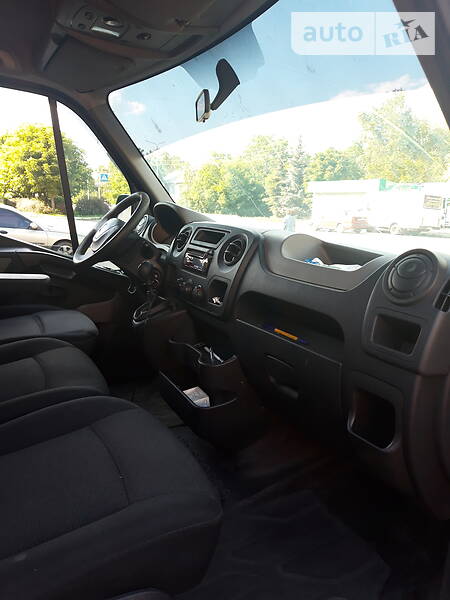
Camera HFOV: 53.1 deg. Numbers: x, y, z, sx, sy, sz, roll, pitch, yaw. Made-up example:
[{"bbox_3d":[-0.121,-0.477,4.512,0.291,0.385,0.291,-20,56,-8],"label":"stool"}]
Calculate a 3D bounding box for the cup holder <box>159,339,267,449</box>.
[{"bbox_3d":[-0.051,0.275,1.460,0.225,0.278,0.300,-8,15,-30],"label":"cup holder"}]

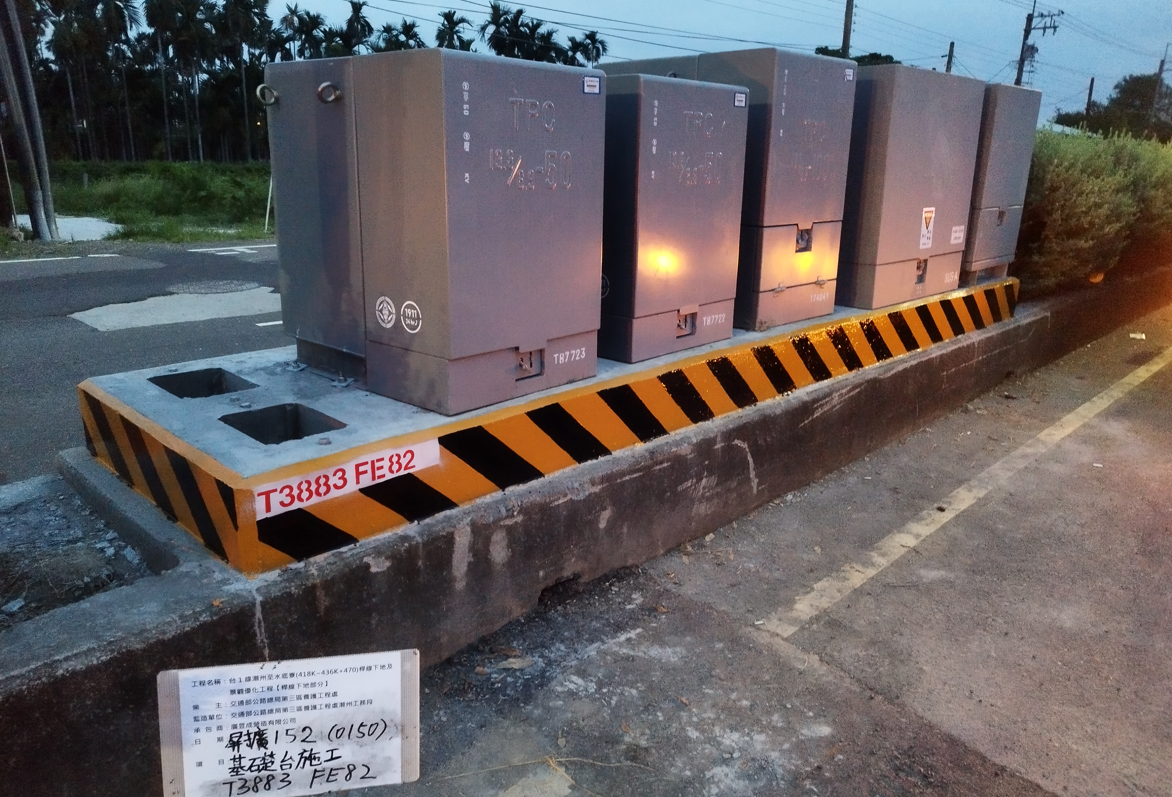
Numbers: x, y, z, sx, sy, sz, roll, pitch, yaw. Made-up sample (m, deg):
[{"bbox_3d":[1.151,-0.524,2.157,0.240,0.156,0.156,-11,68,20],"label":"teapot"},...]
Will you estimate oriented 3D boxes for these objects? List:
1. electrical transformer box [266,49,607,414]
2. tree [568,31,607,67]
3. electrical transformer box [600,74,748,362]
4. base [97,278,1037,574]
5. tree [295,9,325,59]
[{"bbox_3d":[-0.570,-0.646,3.064,1.053,1.120,0.711,16,22,41],"label":"electrical transformer box"},{"bbox_3d":[0.293,-23.016,64.121,2.800,11.029,2.800,16,22,42],"label":"tree"},{"bbox_3d":[0.099,-0.900,3.981,1.040,1.183,0.780,16,22,41],"label":"electrical transformer box"},{"bbox_3d":[0.772,-0.382,4.880,1.420,0.293,6.343,16,22,42],"label":"base"},{"bbox_3d":[-15.736,-17.721,47.289,1.900,9.044,1.900,1,17,0],"label":"tree"}]

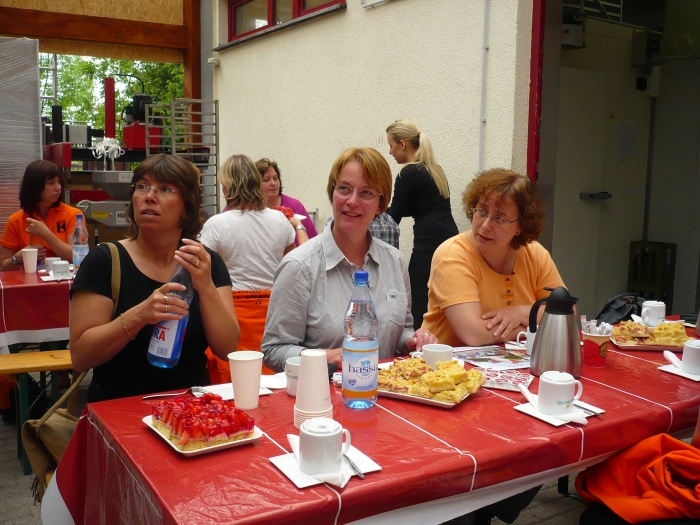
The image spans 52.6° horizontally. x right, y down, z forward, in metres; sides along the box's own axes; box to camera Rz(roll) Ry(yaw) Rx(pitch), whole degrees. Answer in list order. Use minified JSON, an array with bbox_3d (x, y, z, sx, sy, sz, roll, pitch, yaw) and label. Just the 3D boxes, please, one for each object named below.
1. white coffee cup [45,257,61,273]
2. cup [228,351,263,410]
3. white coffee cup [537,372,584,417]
[{"bbox_3d":[-1.609,0.018,3.879,0.111,0.081,0.080,-5,9,-37],"label":"white coffee cup"},{"bbox_3d":[-0.248,0.284,1.696,0.087,0.123,0.087,0,7,0],"label":"cup"},{"bbox_3d":[0.497,0.306,1.660,0.111,0.081,0.080,-2,8,-18],"label":"white coffee cup"}]

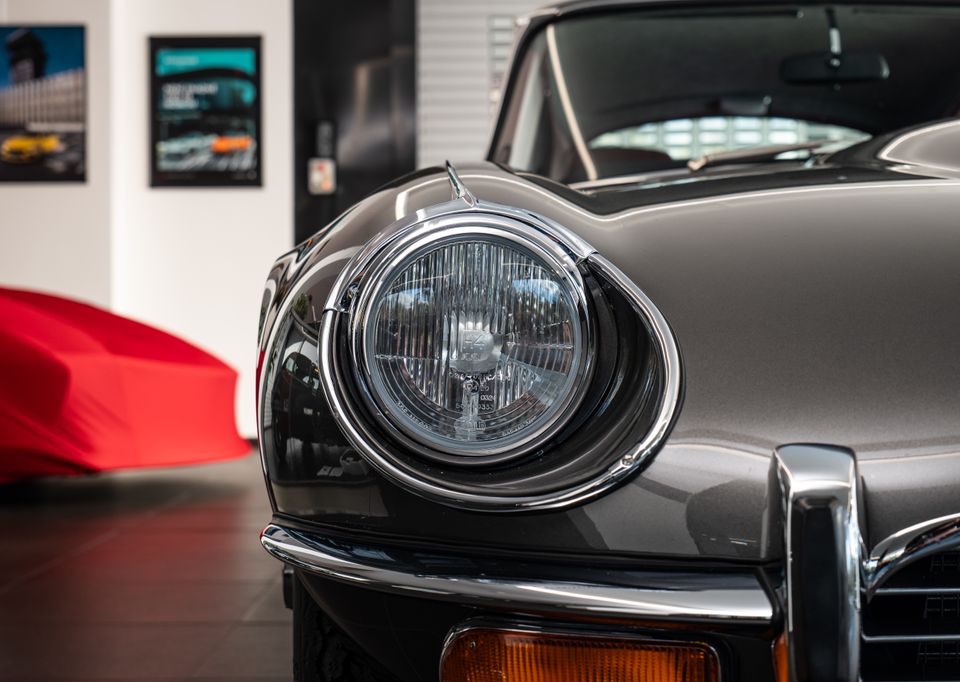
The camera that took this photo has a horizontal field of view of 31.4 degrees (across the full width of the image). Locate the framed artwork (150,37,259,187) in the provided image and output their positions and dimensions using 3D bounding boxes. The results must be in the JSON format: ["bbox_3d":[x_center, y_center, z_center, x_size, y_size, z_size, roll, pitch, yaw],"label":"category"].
[{"bbox_3d":[-1.466,-1.224,9.120,0.602,0.805,0.030,0,0,0],"label":"framed artwork"}]

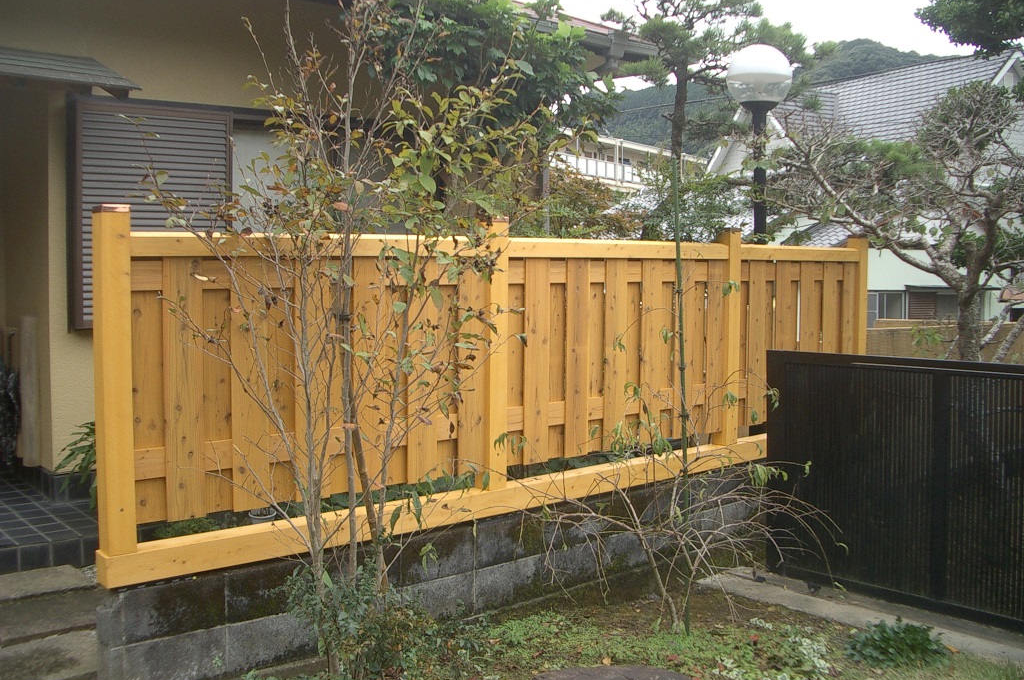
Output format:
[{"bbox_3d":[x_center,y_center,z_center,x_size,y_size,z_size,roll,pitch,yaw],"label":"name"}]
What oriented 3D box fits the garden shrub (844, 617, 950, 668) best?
[{"bbox_3d":[1.760,1.354,4.720,0.460,0.170,0.360,2,5,22],"label":"garden shrub"}]

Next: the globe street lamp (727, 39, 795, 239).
[{"bbox_3d":[1.608,-0.430,6.849,0.440,3.000,0.440,1,5,13],"label":"globe street lamp"}]

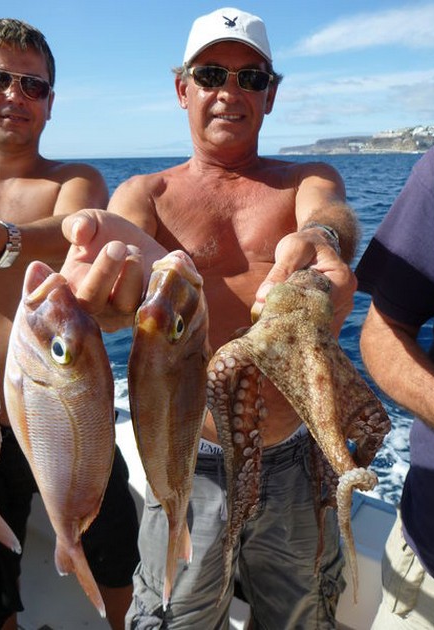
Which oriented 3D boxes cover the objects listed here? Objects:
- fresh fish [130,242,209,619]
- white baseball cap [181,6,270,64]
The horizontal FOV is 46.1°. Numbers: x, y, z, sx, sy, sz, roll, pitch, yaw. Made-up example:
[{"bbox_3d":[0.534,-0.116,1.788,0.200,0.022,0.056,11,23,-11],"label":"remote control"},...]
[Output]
[{"bbox_3d":[-0.044,0.122,0.483,0.060,0.365,0.110,7,14,22],"label":"fresh fish"},{"bbox_3d":[0.020,-0.492,0.905,0.175,0.125,0.265,-2,17,-3],"label":"white baseball cap"}]

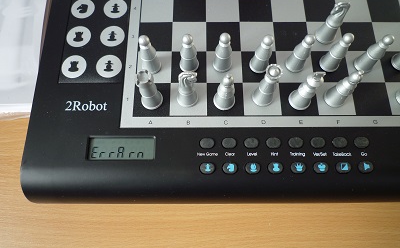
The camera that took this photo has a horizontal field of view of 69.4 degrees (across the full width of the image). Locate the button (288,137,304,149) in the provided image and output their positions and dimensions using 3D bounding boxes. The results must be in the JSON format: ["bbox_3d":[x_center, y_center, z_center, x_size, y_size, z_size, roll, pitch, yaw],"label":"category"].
[{"bbox_3d":[0.070,0.014,0.210,0.011,0.003,0.008,0,72,-1],"label":"button"}]

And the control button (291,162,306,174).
[{"bbox_3d":[0.072,0.032,0.212,0.011,0.003,0.008,0,72,0],"label":"control button"}]

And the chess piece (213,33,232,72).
[{"bbox_3d":[0.018,-0.053,0.212,0.015,0.039,0.015,0,72,-1],"label":"chess piece"}]

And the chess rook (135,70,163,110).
[{"bbox_3d":[-0.036,-0.024,0.203,0.016,0.038,0.016,0,72,-1],"label":"chess rook"}]

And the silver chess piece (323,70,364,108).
[{"bbox_3d":[0.103,-0.026,0.203,0.016,0.041,0.016,0,72,-1],"label":"silver chess piece"}]

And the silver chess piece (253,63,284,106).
[{"bbox_3d":[0.048,-0.028,0.202,0.016,0.043,0.016,0,72,-1],"label":"silver chess piece"}]

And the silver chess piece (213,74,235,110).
[{"bbox_3d":[0.019,-0.024,0.202,0.016,0.041,0.016,0,72,-1],"label":"silver chess piece"}]

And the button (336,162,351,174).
[{"bbox_3d":[0.102,0.031,0.205,0.011,0.003,0.008,0,72,-1],"label":"button"}]

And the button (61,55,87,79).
[{"bbox_3d":[-0.100,-0.046,0.229,0.020,0.001,0.020,0,72,-1],"label":"button"}]

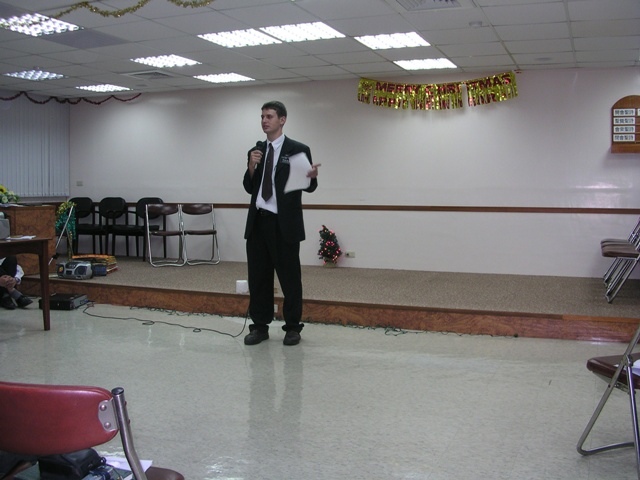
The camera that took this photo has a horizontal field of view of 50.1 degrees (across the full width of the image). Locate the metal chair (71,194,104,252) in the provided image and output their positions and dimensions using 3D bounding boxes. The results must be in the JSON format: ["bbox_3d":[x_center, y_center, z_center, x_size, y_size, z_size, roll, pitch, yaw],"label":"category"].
[{"bbox_3d":[-3.390,-0.178,9.497,0.540,0.830,0.550,1,4,15],"label":"metal chair"}]

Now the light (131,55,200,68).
[{"bbox_3d":[-1.537,-1.812,6.879,0.580,0.060,0.580,2,5,22],"label":"light"}]

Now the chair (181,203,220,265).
[{"bbox_3d":[-1.517,-0.080,8.629,0.450,0.760,0.470,-1,4,-16],"label":"chair"}]

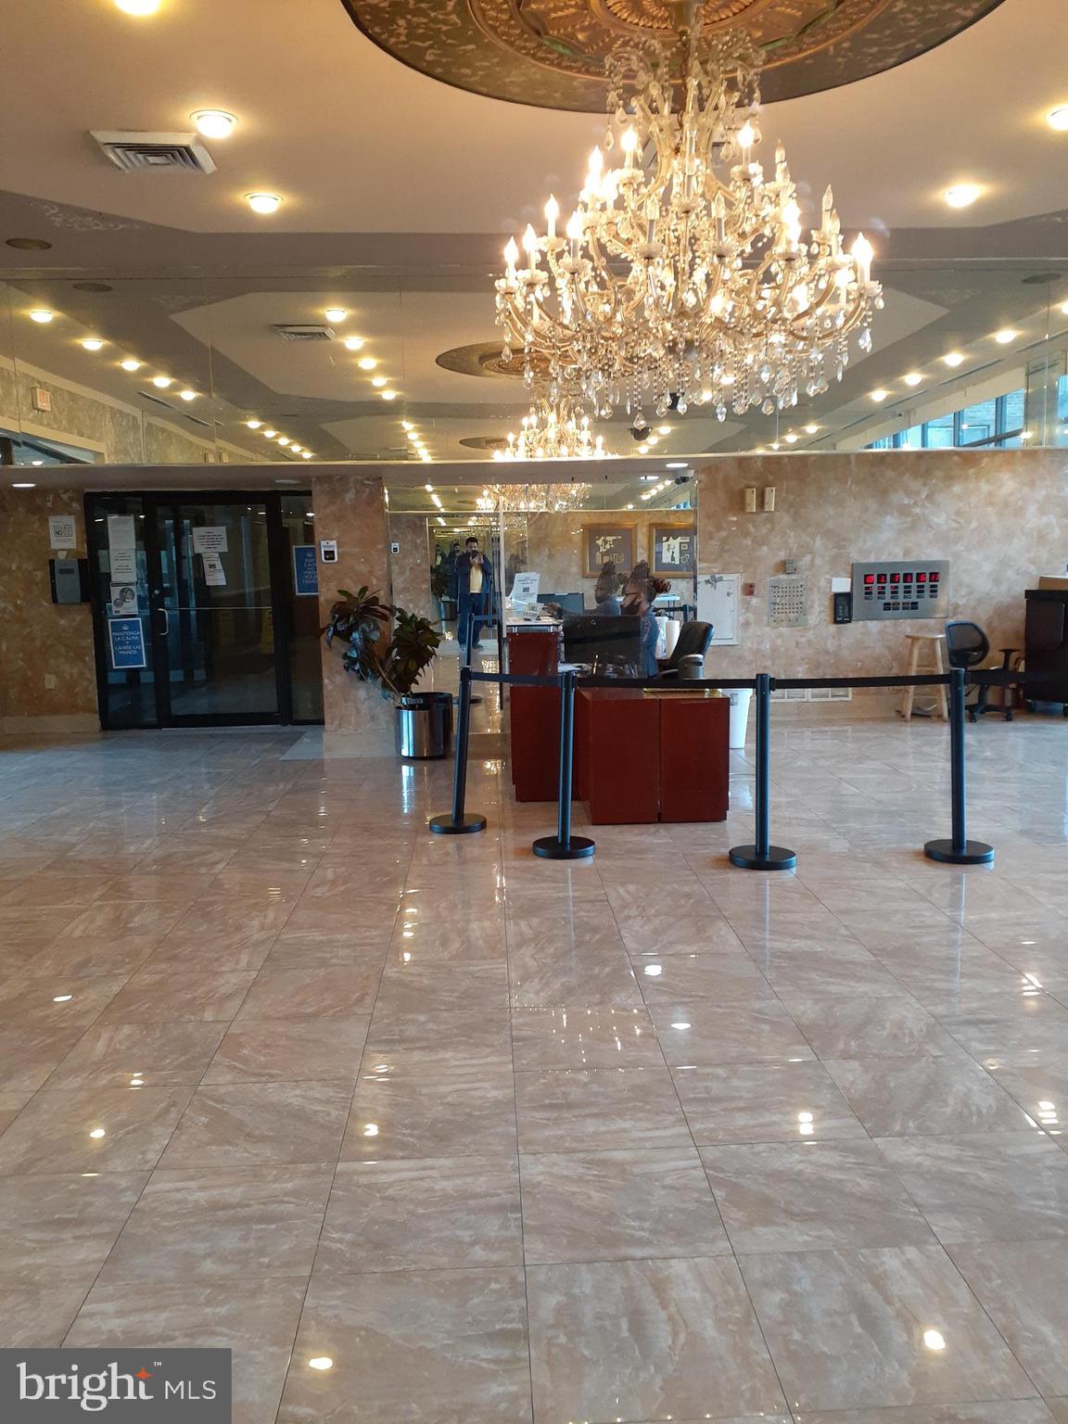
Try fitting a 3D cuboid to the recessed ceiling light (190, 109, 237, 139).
[{"bbox_3d":[-1.396,-2.559,4.850,0.204,0.070,0.204,-2,8,-2],"label":"recessed ceiling light"}]

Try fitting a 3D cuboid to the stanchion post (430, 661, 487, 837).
[{"bbox_3d":[-0.433,0.184,6.196,0.330,0.940,0.330,-2,8,-2],"label":"stanchion post"}]

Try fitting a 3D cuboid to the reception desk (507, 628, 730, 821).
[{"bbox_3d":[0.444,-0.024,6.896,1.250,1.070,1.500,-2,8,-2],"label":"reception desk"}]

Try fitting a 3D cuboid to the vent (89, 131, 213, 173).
[{"bbox_3d":[-1.696,-2.492,4.980,0.450,0.070,0.470,-2,8,-2],"label":"vent"}]

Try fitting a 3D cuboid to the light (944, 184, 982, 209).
[{"bbox_3d":[2.258,-2.700,5.828,0.200,0.070,0.200,-2,8,-2],"label":"light"}]

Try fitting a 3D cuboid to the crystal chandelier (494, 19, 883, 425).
[{"bbox_3d":[0.529,-1.690,3.886,1.356,1.338,1.356,-2,8,-2],"label":"crystal chandelier"}]

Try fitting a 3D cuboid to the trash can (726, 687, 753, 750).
[{"bbox_3d":[1.481,0.021,8.468,0.330,0.480,0.310,-2,8,-2],"label":"trash can"}]

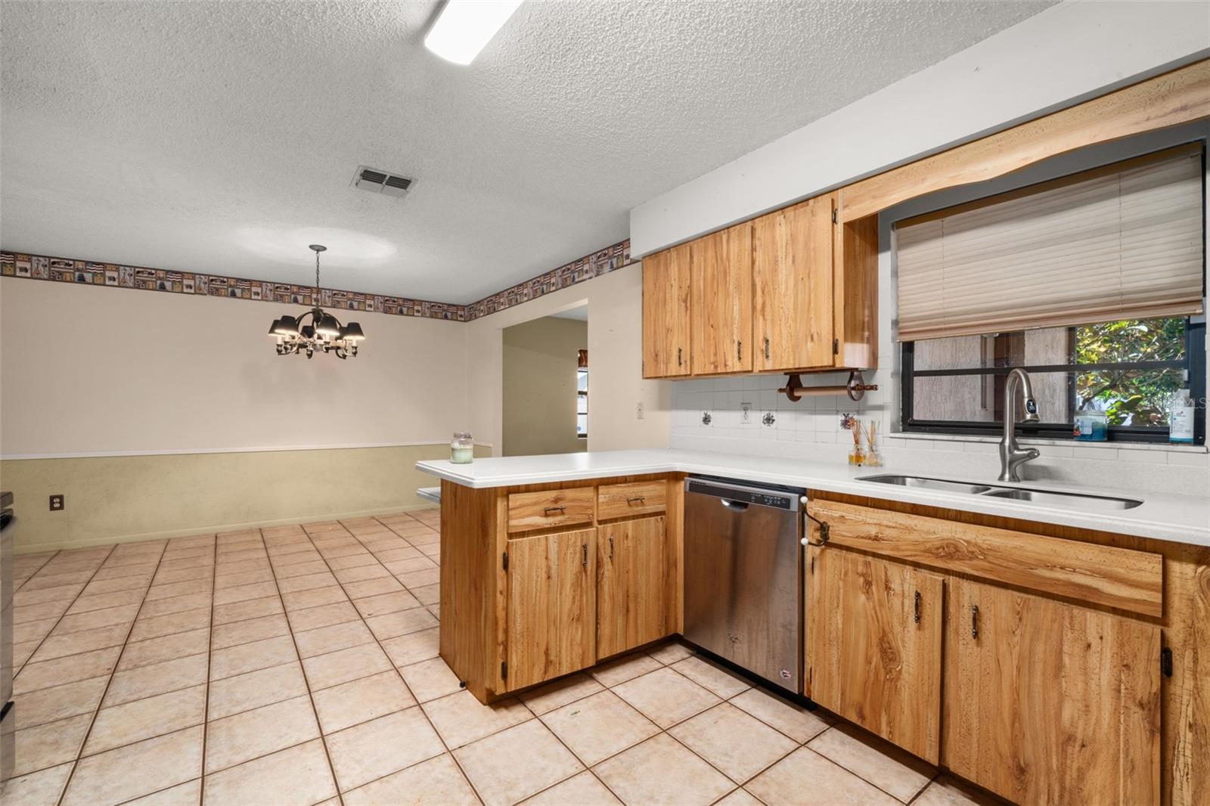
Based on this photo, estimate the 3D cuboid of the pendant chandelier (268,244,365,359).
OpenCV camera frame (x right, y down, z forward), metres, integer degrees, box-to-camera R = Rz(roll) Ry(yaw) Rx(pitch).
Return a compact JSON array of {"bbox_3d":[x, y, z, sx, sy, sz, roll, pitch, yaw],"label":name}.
[{"bbox_3d":[-2.223,-0.781,3.901,0.660,0.843,0.660,1,-1,-37],"label":"pendant chandelier"}]

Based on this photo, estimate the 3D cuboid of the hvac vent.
[{"bbox_3d":[-1.224,-1.199,2.771,0.280,0.025,0.300,1,-1,-37],"label":"hvac vent"}]

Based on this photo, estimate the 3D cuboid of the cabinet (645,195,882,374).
[{"bbox_3d":[0.728,-0.521,2.673,0.323,0.755,1.245,1,-1,-37],"label":"cabinet"}]

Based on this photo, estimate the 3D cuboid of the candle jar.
[{"bbox_3d":[-0.664,0.206,2.355,0.100,0.145,0.100,1,-1,0],"label":"candle jar"}]

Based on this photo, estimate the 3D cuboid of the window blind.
[{"bbox_3d":[1.562,-0.537,1.891,0.050,0.530,0.878,1,-1,-37],"label":"window blind"}]

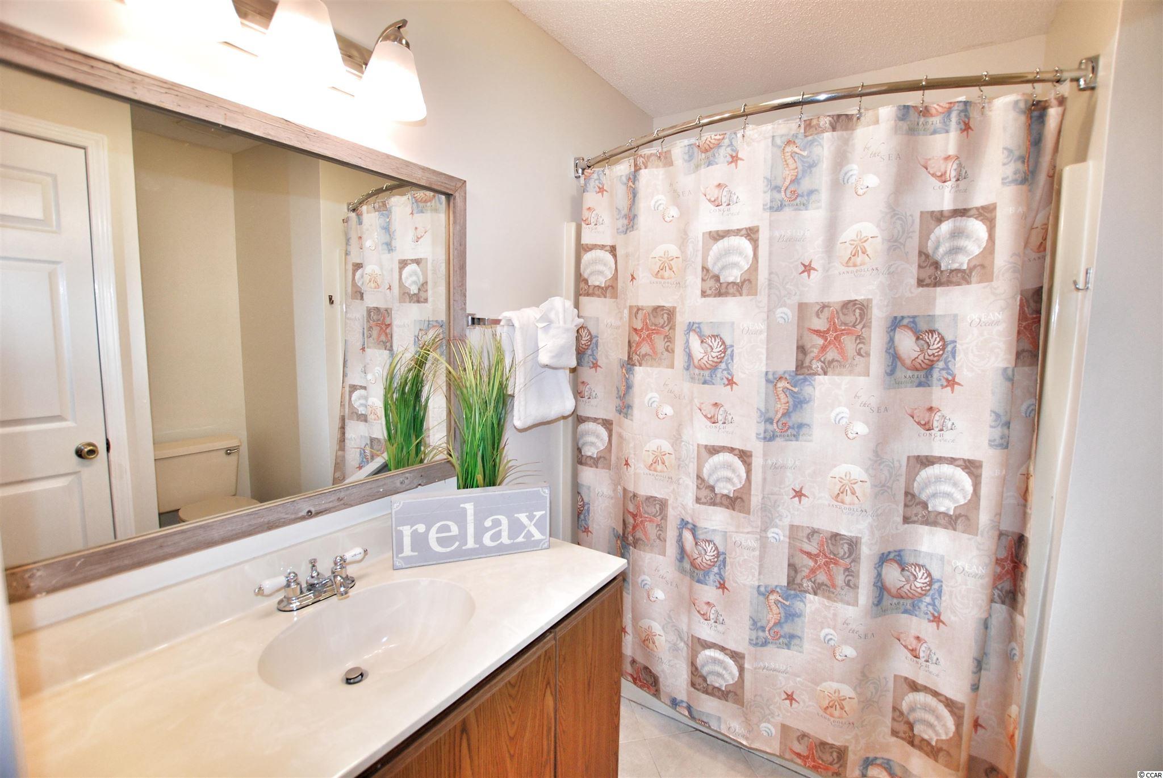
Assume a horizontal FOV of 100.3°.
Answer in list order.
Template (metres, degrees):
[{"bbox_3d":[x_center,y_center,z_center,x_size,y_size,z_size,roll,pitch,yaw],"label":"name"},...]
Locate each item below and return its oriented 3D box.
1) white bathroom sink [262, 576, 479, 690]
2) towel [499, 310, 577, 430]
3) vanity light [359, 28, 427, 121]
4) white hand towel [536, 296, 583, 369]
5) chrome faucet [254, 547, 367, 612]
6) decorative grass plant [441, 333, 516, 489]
[{"bbox_3d":[-0.404,0.535,0.963,0.335,0.140,0.404,5,7,34],"label":"white bathroom sink"},{"bbox_3d":[-0.146,-0.081,1.657,0.090,0.380,0.350,5,7,34],"label":"towel"},{"bbox_3d":[-0.421,-0.720,1.079,0.149,0.188,0.142,5,7,34],"label":"vanity light"},{"bbox_3d":[-0.078,-0.190,1.645,0.080,0.242,0.235,5,7,34],"label":"white hand towel"},{"bbox_3d":[-0.550,0.414,1.046,0.145,0.080,0.245,5,7,34],"label":"chrome faucet"},{"bbox_3d":[-0.271,0.140,1.307,0.200,0.585,0.200,5,7,34],"label":"decorative grass plant"}]

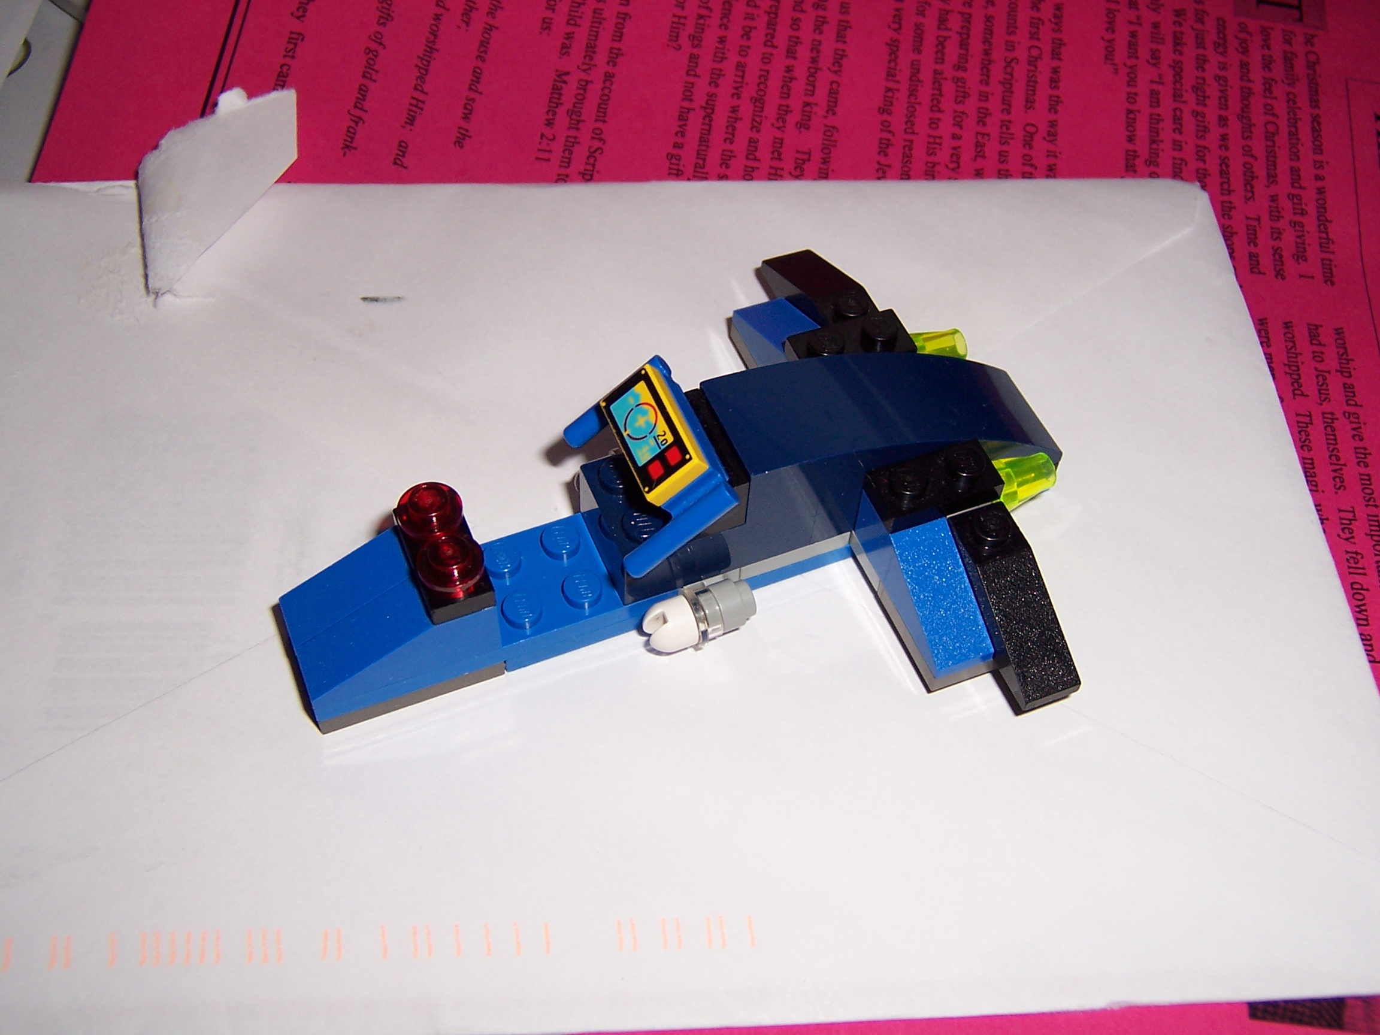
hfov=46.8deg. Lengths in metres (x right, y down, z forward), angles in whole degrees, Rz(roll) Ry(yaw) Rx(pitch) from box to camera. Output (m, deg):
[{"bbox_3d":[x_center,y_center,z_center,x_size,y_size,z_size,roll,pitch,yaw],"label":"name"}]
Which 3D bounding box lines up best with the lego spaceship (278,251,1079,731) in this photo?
[{"bbox_3d":[0.000,-0.003,0.203,0.104,0.029,0.080,-18,56,-15],"label":"lego spaceship"}]

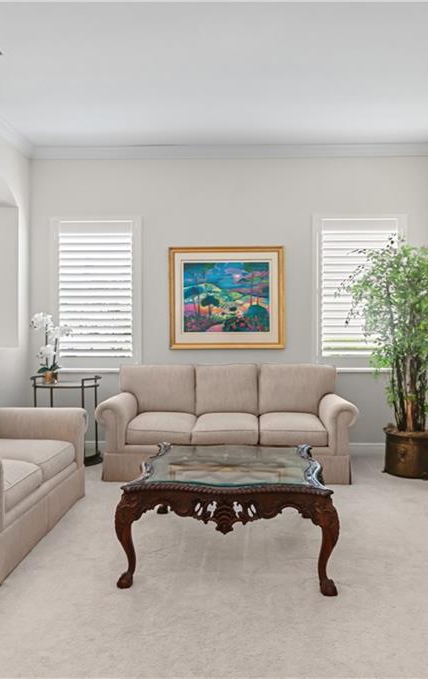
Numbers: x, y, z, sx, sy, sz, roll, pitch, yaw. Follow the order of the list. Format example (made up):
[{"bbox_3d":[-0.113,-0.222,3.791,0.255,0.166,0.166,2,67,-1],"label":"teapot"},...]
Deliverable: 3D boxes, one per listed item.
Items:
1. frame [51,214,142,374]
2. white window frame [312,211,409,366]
[{"bbox_3d":[-1.171,-0.452,4.804,0.925,1.545,0.070,0,0,2],"label":"frame"},{"bbox_3d":[1.423,-0.456,4.726,0.920,1.535,0.070,0,0,2],"label":"white window frame"}]

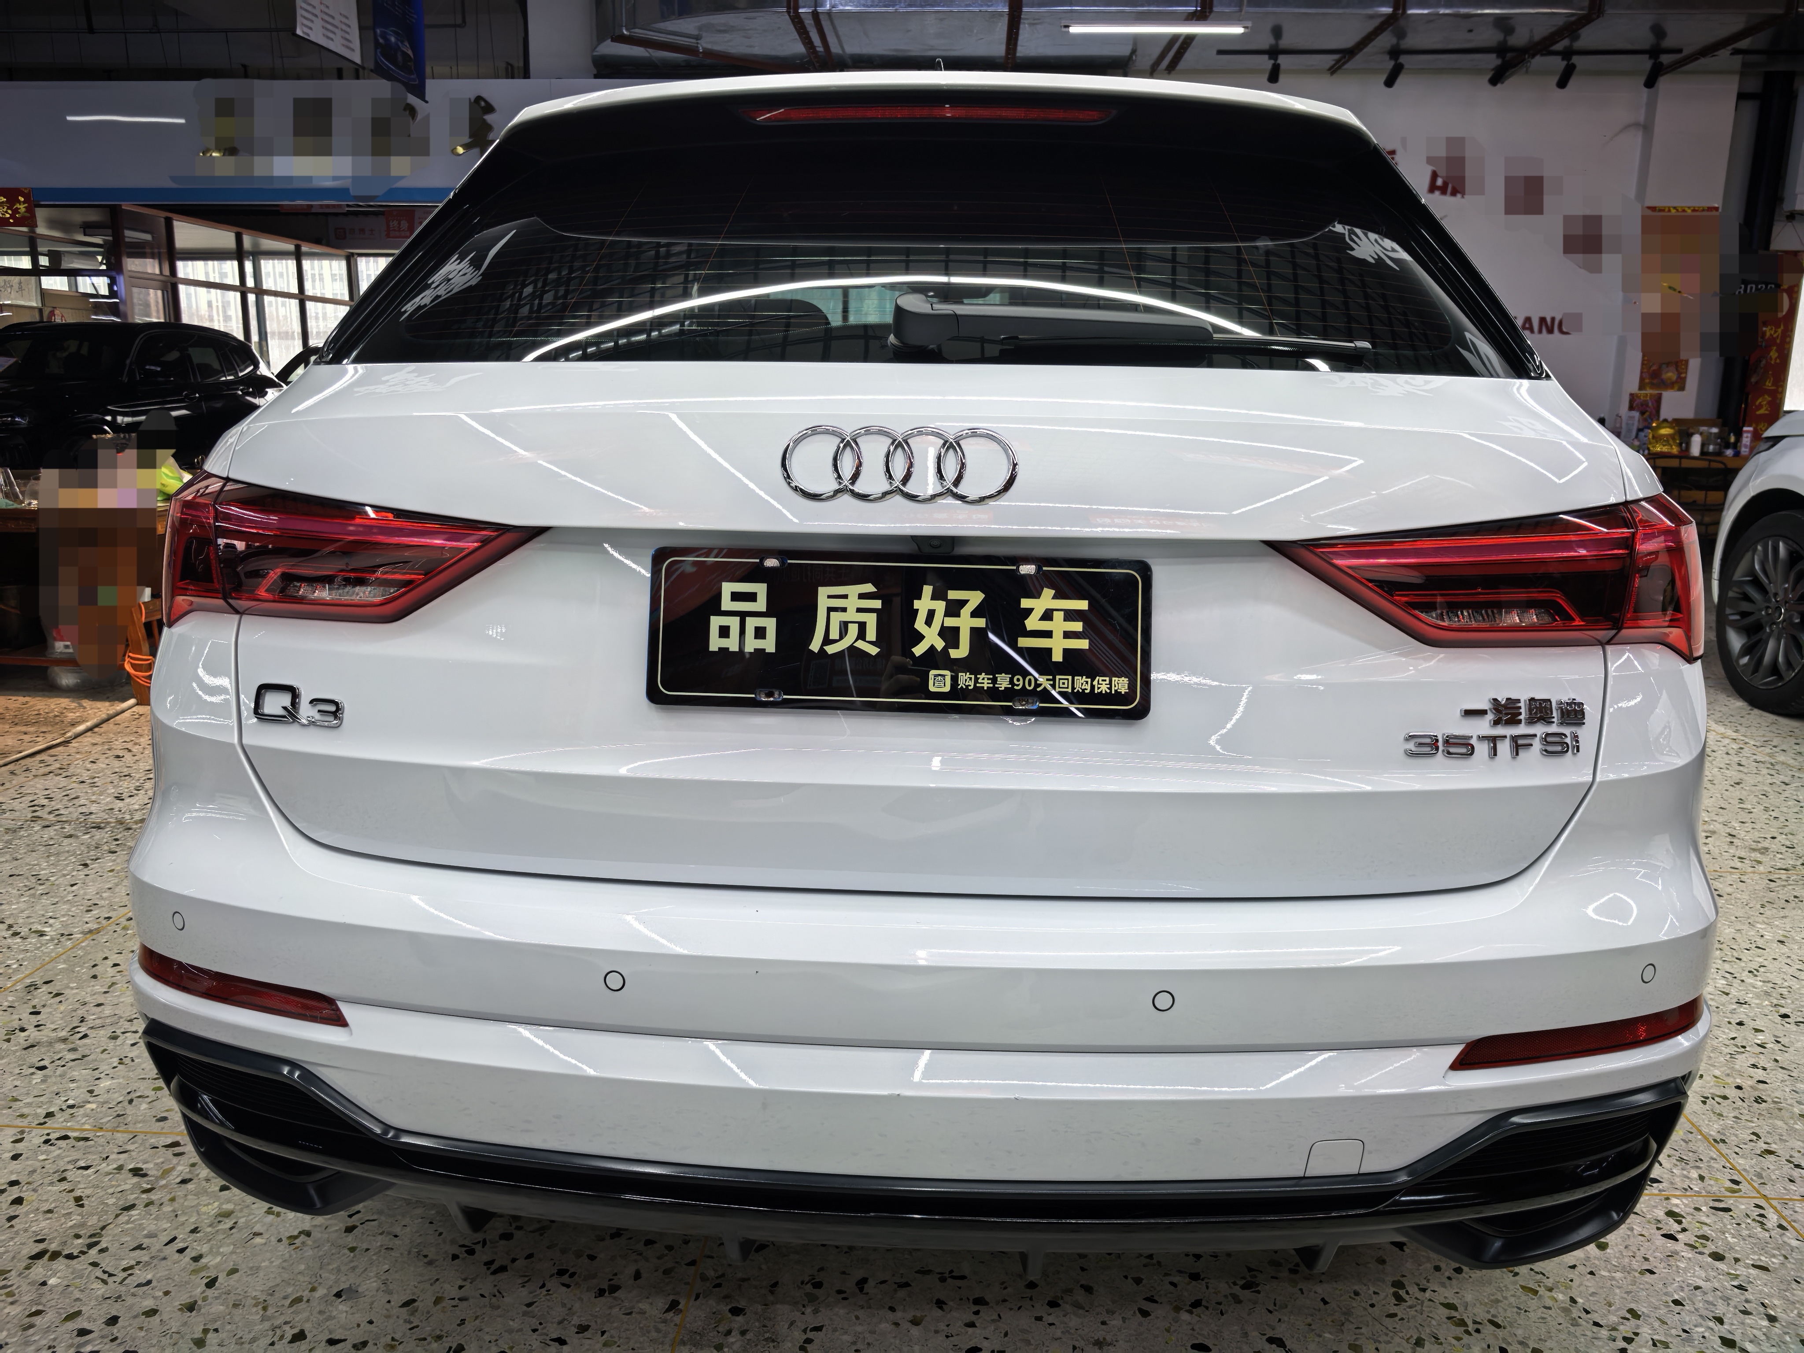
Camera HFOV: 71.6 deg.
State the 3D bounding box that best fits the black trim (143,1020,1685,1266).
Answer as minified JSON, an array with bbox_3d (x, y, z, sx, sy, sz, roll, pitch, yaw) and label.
[{"bbox_3d":[-0.010,0.468,1.276,1.571,0.209,0.275,1,13,3],"label":"black trim"}]

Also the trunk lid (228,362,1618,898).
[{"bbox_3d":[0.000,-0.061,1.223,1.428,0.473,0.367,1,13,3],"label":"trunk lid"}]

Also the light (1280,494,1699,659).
[{"bbox_3d":[0.593,-0.098,1.259,0.495,0.177,0.296,1,13,3],"label":"light"}]

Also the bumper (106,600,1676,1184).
[{"bbox_3d":[-0.002,0.192,1.307,1.795,0.449,0.479,1,13,3],"label":"bumper"}]

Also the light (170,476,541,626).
[{"bbox_3d":[-0.583,-0.128,1.319,0.495,0.177,0.296,1,13,3],"label":"light"}]

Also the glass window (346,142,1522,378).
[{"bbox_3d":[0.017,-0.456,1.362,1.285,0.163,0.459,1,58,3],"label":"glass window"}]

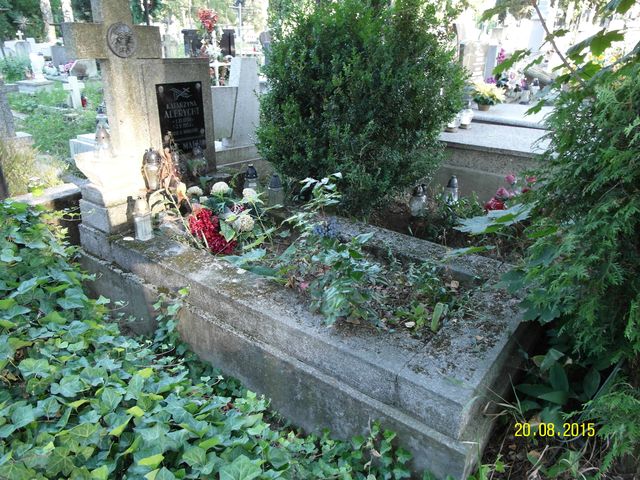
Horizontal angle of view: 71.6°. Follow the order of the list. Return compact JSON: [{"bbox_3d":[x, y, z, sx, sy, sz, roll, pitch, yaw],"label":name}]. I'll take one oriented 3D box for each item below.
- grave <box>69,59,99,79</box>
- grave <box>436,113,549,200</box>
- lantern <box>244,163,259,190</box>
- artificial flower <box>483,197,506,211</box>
[{"bbox_3d":[-8.449,-6.104,15.885,0.400,0.680,0.900,17,28,34],"label":"grave"},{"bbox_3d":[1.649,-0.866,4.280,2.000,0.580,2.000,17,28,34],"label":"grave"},{"bbox_3d":[-0.466,-0.395,2.991,0.100,0.230,0.100,1,23,0],"label":"lantern"},{"bbox_3d":[1.284,-0.263,3.245,0.130,0.100,0.140,17,28,34],"label":"artificial flower"}]

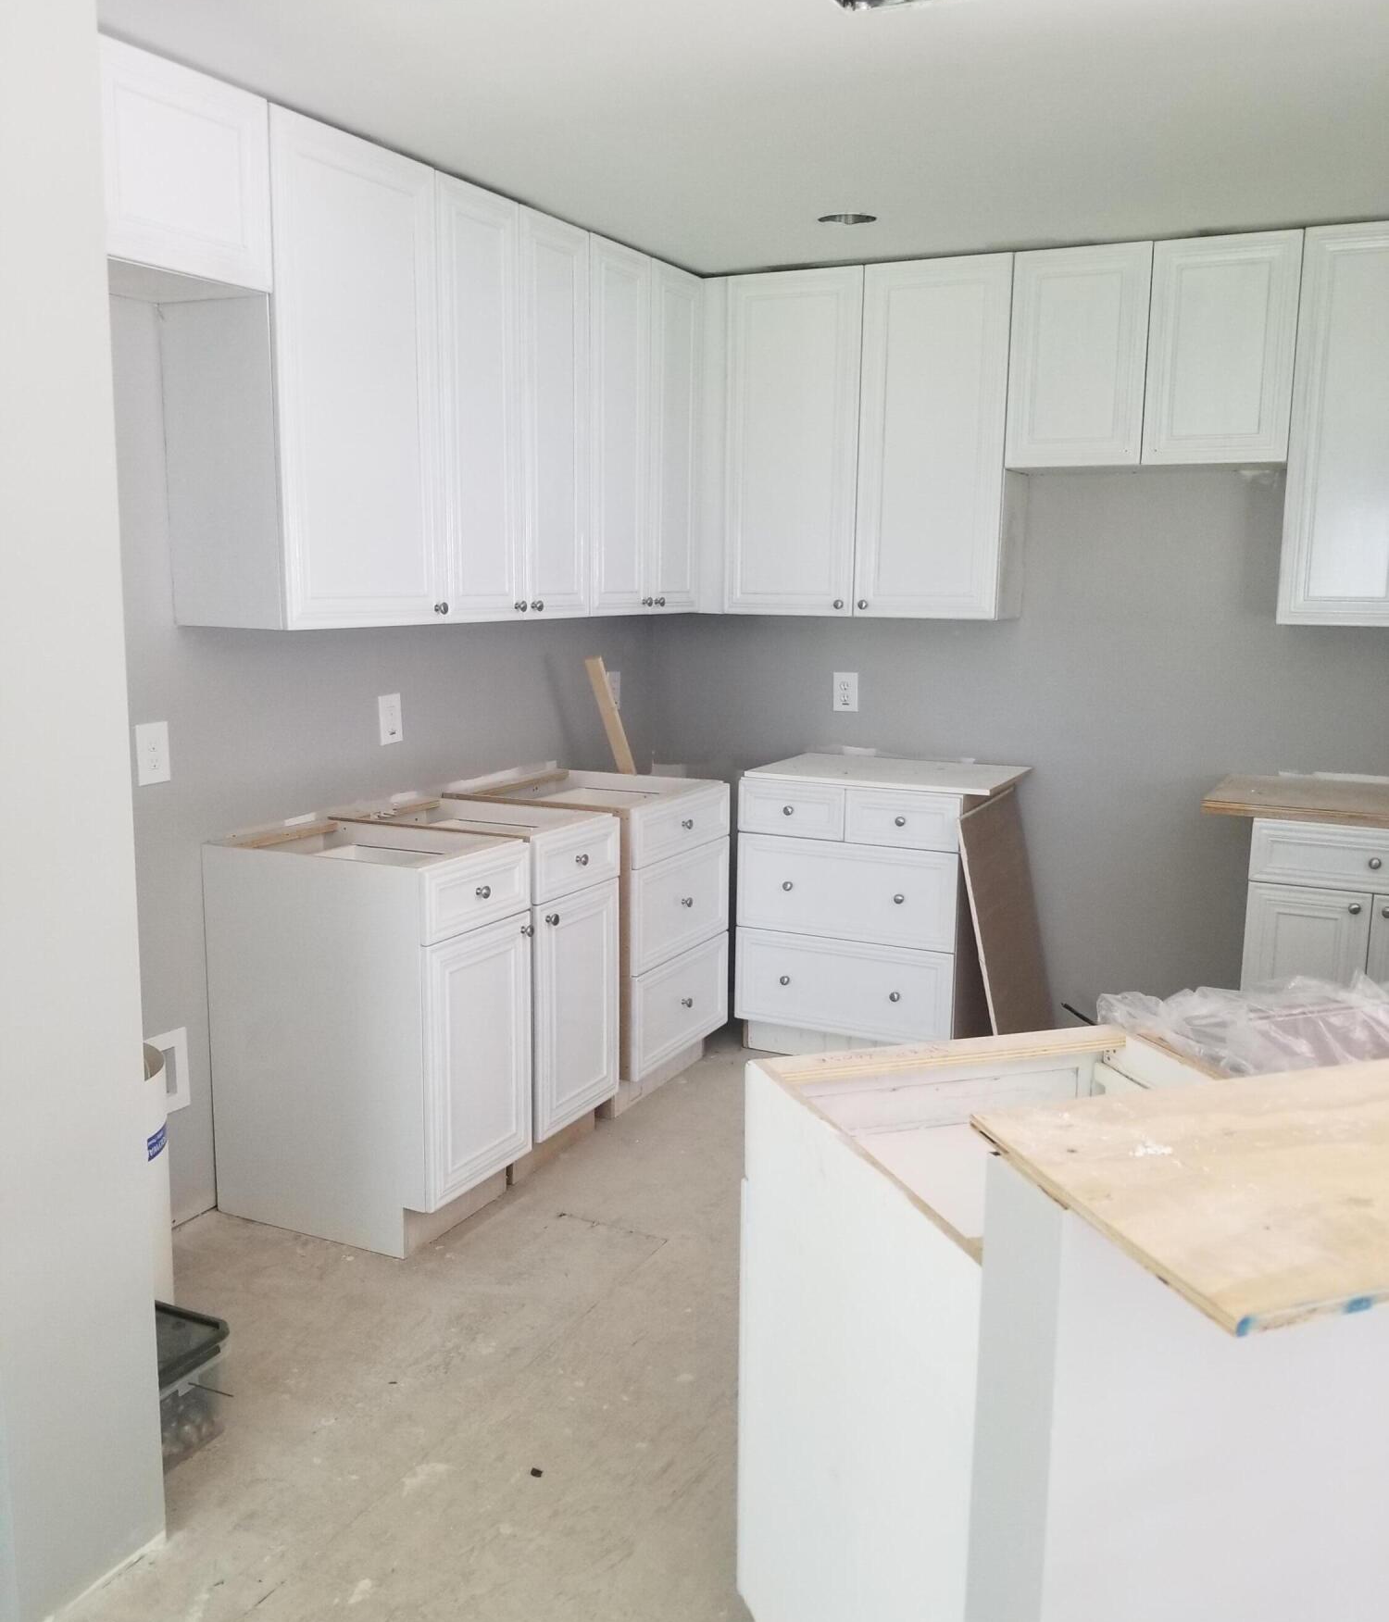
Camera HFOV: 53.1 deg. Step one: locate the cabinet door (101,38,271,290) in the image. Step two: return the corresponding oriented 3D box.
[{"bbox_3d":[-0.945,-1.174,2.556,0.022,0.360,0.436,6,11,26],"label":"cabinet door"}]

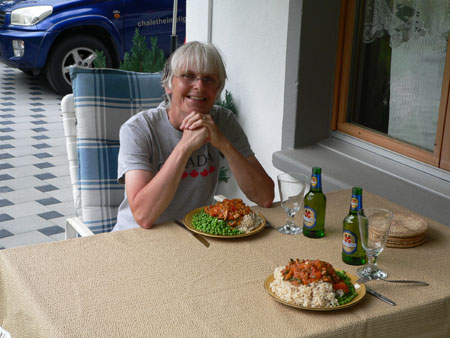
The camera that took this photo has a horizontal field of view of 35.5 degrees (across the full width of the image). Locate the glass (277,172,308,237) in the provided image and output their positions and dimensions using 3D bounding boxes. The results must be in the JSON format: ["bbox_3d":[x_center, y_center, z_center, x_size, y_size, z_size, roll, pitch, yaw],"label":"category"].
[{"bbox_3d":[0.204,0.108,2.155,0.092,0.172,0.092,1,19,0],"label":"glass"}]

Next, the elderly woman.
[{"bbox_3d":[-0.091,0.231,2.345,0.520,1.280,0.640,-8,21,-24],"label":"elderly woman"}]

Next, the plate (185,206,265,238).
[{"bbox_3d":[-0.003,0.167,2.201,0.255,0.027,0.255,1,19,0],"label":"plate"}]

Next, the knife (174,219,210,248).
[{"bbox_3d":[-0.103,0.193,2.139,0.021,0.012,0.225,-10,22,-29],"label":"knife"}]

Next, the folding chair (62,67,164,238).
[{"bbox_3d":[-0.196,0.281,2.450,0.580,1.120,0.650,-8,21,-24],"label":"folding chair"}]

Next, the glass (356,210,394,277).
[{"bbox_3d":[0.400,0.203,1.891,0.092,0.172,0.092,1,19,0],"label":"glass"}]

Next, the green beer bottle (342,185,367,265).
[{"bbox_3d":[0.362,0.157,1.957,0.067,0.214,0.067,9,21,22],"label":"green beer bottle"}]

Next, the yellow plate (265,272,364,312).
[{"bbox_3d":[0.230,0.305,1.814,0.255,0.027,0.255,1,19,0],"label":"yellow plate"}]

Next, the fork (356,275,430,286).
[{"bbox_3d":[0.441,0.299,1.845,0.186,0.022,0.025,2,19,5],"label":"fork"}]

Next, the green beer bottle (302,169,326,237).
[{"bbox_3d":[0.272,0.098,2.121,0.067,0.214,0.067,9,21,22],"label":"green beer bottle"}]

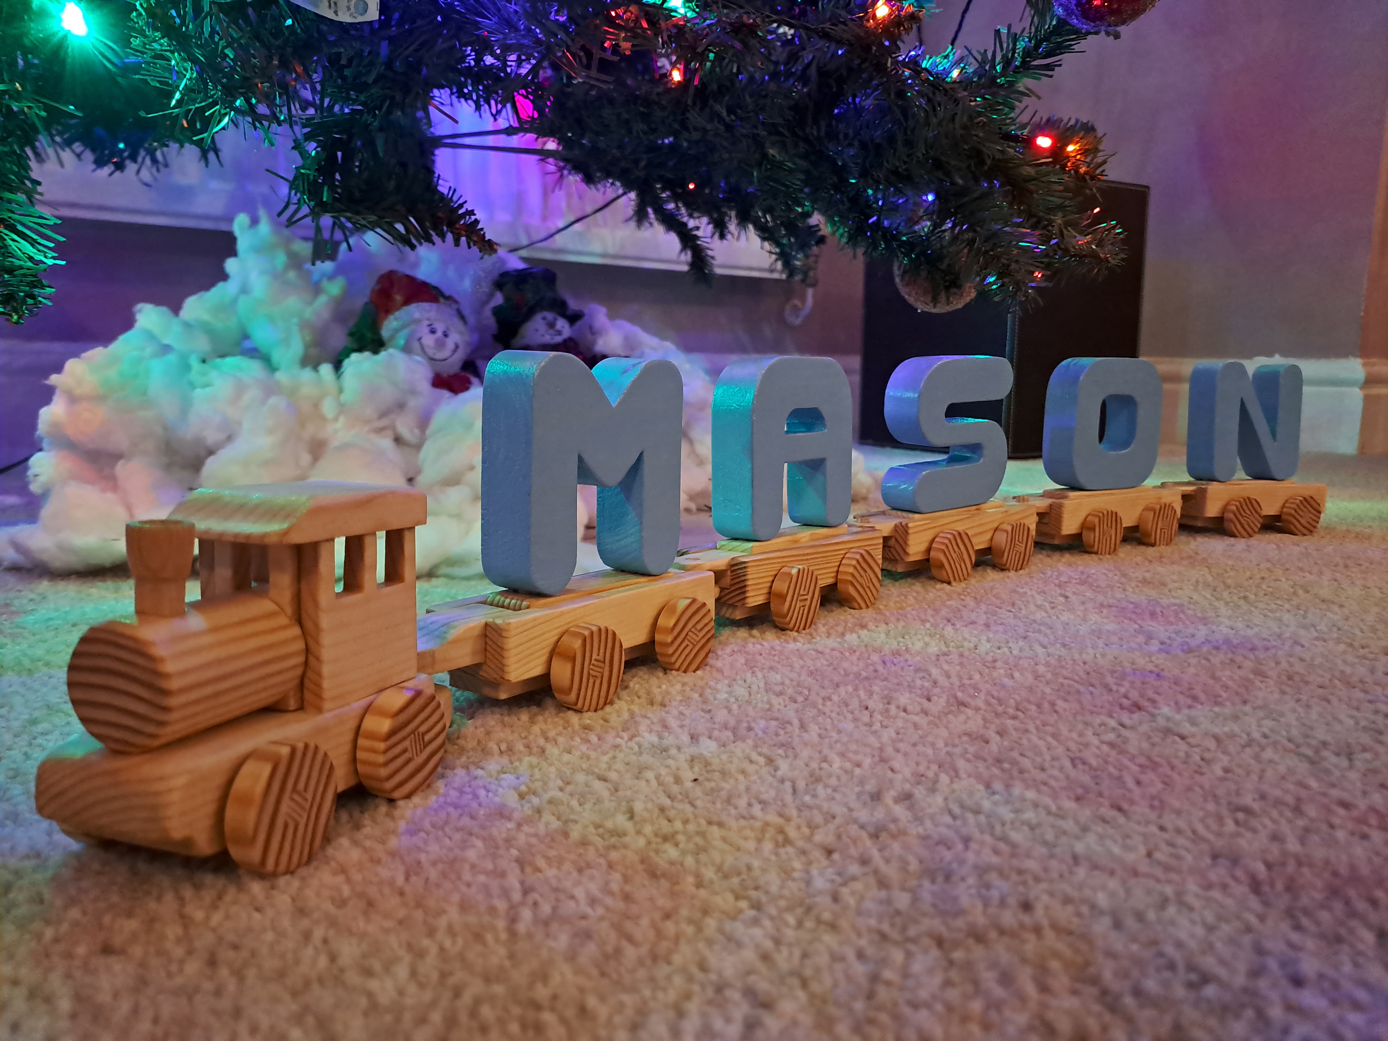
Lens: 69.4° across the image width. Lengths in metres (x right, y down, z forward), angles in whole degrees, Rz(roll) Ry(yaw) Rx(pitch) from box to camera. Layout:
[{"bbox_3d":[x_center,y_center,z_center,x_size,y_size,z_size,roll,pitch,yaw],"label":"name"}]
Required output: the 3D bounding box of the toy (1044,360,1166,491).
[{"bbox_3d":[0.277,-0.066,0.678,0.086,0.086,0.025,-5,11,-30],"label":"toy"}]

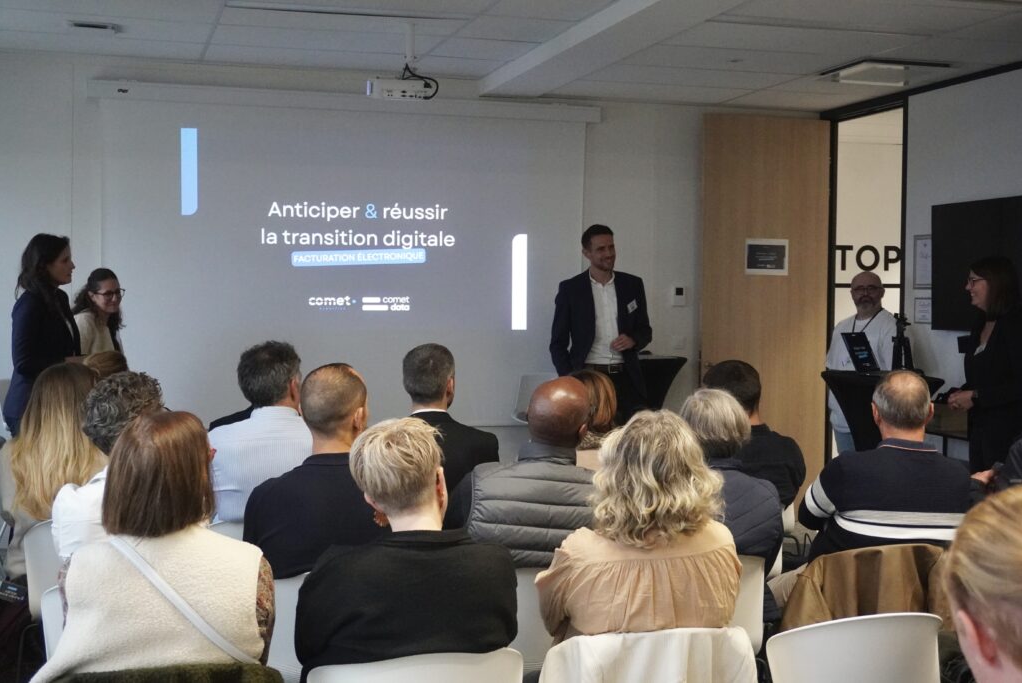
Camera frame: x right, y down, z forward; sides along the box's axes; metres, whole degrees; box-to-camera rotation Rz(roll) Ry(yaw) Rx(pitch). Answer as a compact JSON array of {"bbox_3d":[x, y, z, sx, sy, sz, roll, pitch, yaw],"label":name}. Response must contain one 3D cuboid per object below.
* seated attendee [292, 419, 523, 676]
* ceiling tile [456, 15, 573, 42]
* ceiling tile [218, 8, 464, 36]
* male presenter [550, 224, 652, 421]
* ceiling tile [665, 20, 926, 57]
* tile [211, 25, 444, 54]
[{"bbox_3d":[-0.290,0.750,2.779,0.470,1.230,0.800,-1,3,-17],"label":"seated attendee"},{"bbox_3d":[0.018,-1.533,5.977,0.497,0.025,0.529,-1,3,-18],"label":"ceiling tile"},{"bbox_3d":[-0.847,-1.625,6.184,1.209,0.020,0.430,-1,3,-17],"label":"ceiling tile"},{"bbox_3d":[0.460,0.315,6.389,0.540,1.846,0.360,0,2,-12],"label":"male presenter"},{"bbox_3d":[1.404,-1.515,6.112,1.209,0.020,0.599,-1,3,-17],"label":"ceiling tile"},{"bbox_3d":[-0.997,-1.649,6.676,1.209,0.020,0.599,-1,3,-17],"label":"tile"}]

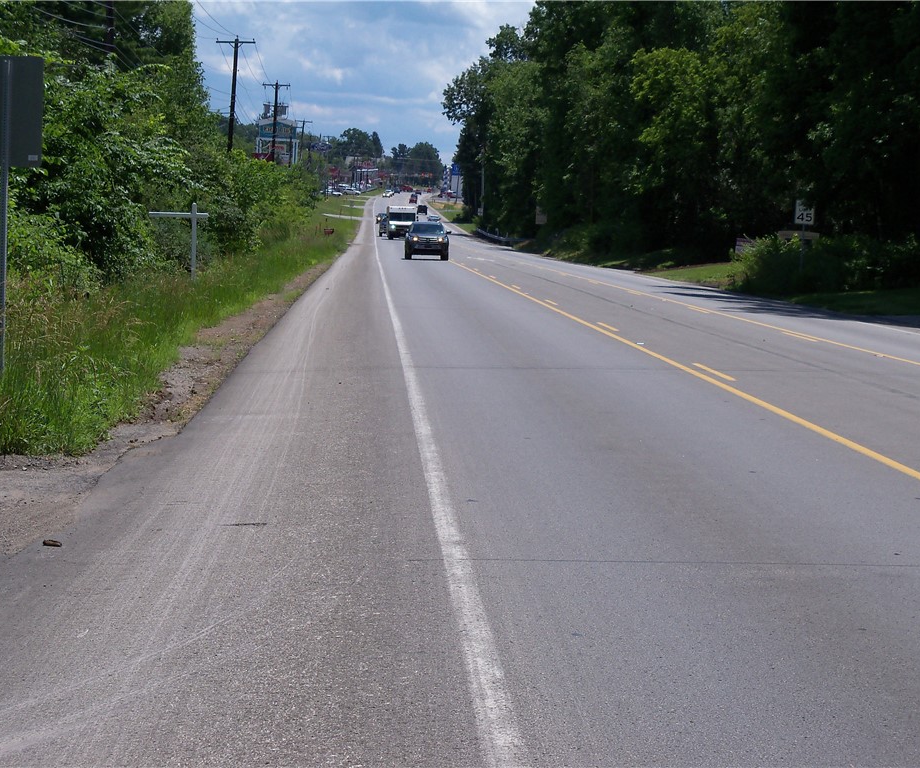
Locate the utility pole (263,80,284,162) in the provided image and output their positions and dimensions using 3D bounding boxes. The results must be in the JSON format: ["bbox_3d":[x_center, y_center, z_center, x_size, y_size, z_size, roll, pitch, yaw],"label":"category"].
[{"bbox_3d":[-16.427,-20.269,209.000,2.440,13.000,0.600,3,4,-3],"label":"utility pole"}]

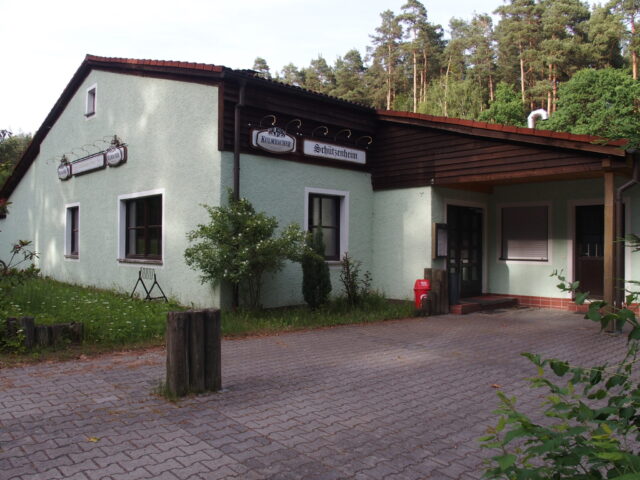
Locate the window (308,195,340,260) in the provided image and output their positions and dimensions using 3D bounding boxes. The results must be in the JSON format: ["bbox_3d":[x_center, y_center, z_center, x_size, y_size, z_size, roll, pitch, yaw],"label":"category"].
[{"bbox_3d":[0.084,-0.229,11.523,1.073,1.419,0.100,1,-1,-43],"label":"window"}]

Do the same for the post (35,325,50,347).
[{"bbox_3d":[-3.163,1.100,5.900,0.175,0.251,0.175,1,-1,-44],"label":"post"}]

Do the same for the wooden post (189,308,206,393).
[{"bbox_3d":[-1.121,1.004,4.680,0.175,0.714,0.175,0,0,0],"label":"wooden post"}]

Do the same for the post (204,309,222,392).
[{"bbox_3d":[-1.007,1.031,4.870,0.180,0.755,0.180,0,-1,0],"label":"post"}]

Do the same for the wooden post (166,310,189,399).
[{"bbox_3d":[-1.256,1.002,4.580,0.180,0.729,0.180,0,0,0],"label":"wooden post"}]

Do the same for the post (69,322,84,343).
[{"bbox_3d":[-2.893,1.114,6.150,0.180,0.244,0.180,1,-1,-44],"label":"post"}]

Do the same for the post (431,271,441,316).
[{"bbox_3d":[2.427,1.086,10.850,0.180,0.904,0.180,0,0,0],"label":"post"}]

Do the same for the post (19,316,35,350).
[{"bbox_3d":[-3.477,1.101,6.150,0.170,0.375,0.170,0,0,0],"label":"post"}]

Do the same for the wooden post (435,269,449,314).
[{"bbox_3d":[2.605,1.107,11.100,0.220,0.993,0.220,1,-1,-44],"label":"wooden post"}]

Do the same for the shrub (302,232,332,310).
[{"bbox_3d":[-0.061,0.571,10.550,0.600,1.732,0.580,0,-1,0],"label":"shrub"}]

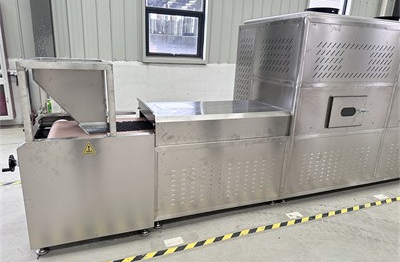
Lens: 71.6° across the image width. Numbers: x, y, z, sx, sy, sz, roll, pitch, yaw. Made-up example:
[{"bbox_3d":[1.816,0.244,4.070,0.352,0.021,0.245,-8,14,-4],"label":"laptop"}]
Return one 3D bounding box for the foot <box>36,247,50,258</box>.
[{"bbox_3d":[-1.116,0.831,1.962,0.084,0.053,0.084,-4,17,-21],"label":"foot"}]

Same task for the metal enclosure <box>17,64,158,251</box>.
[{"bbox_3d":[-0.868,0.080,2.224,0.855,1.257,0.759,-4,17,-21],"label":"metal enclosure"}]

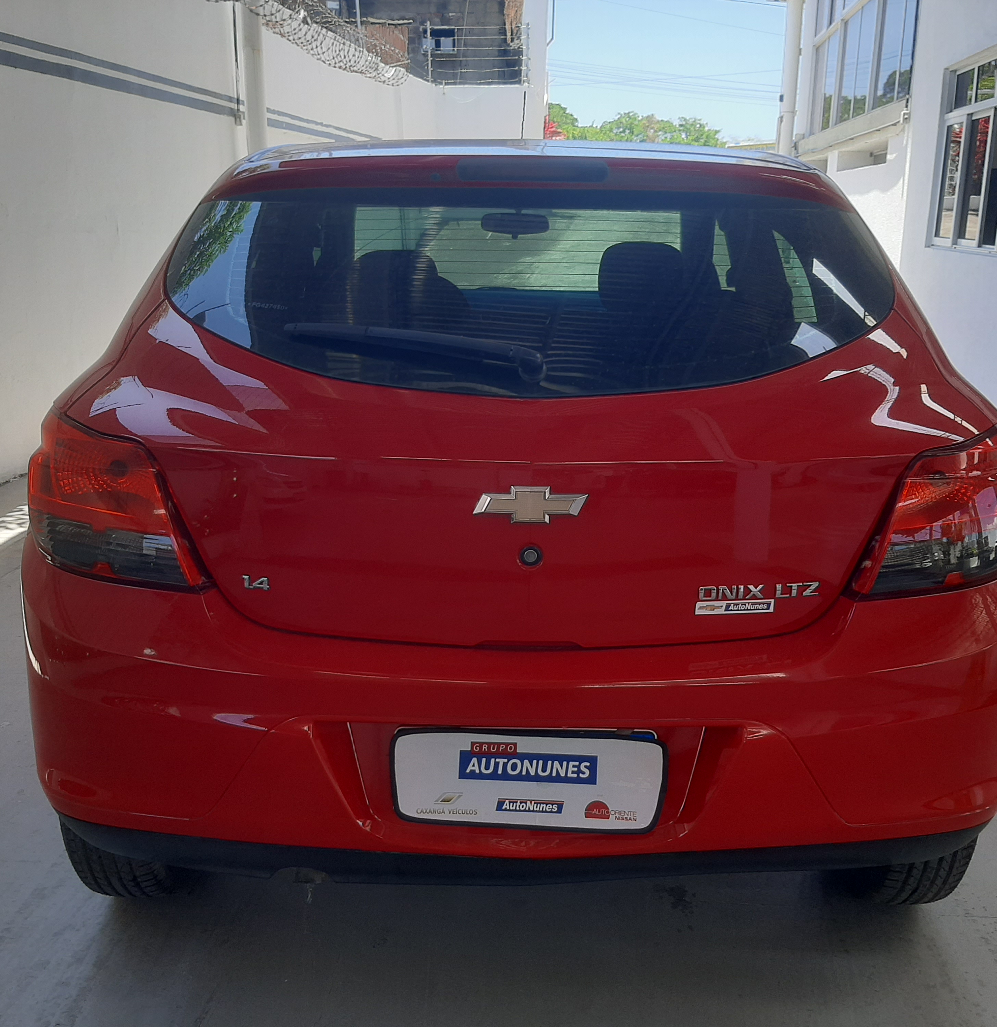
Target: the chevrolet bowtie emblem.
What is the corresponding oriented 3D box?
[{"bbox_3d":[0.047,-0.011,1.524,0.166,0.055,0.018,1,4,1],"label":"chevrolet bowtie emblem"}]

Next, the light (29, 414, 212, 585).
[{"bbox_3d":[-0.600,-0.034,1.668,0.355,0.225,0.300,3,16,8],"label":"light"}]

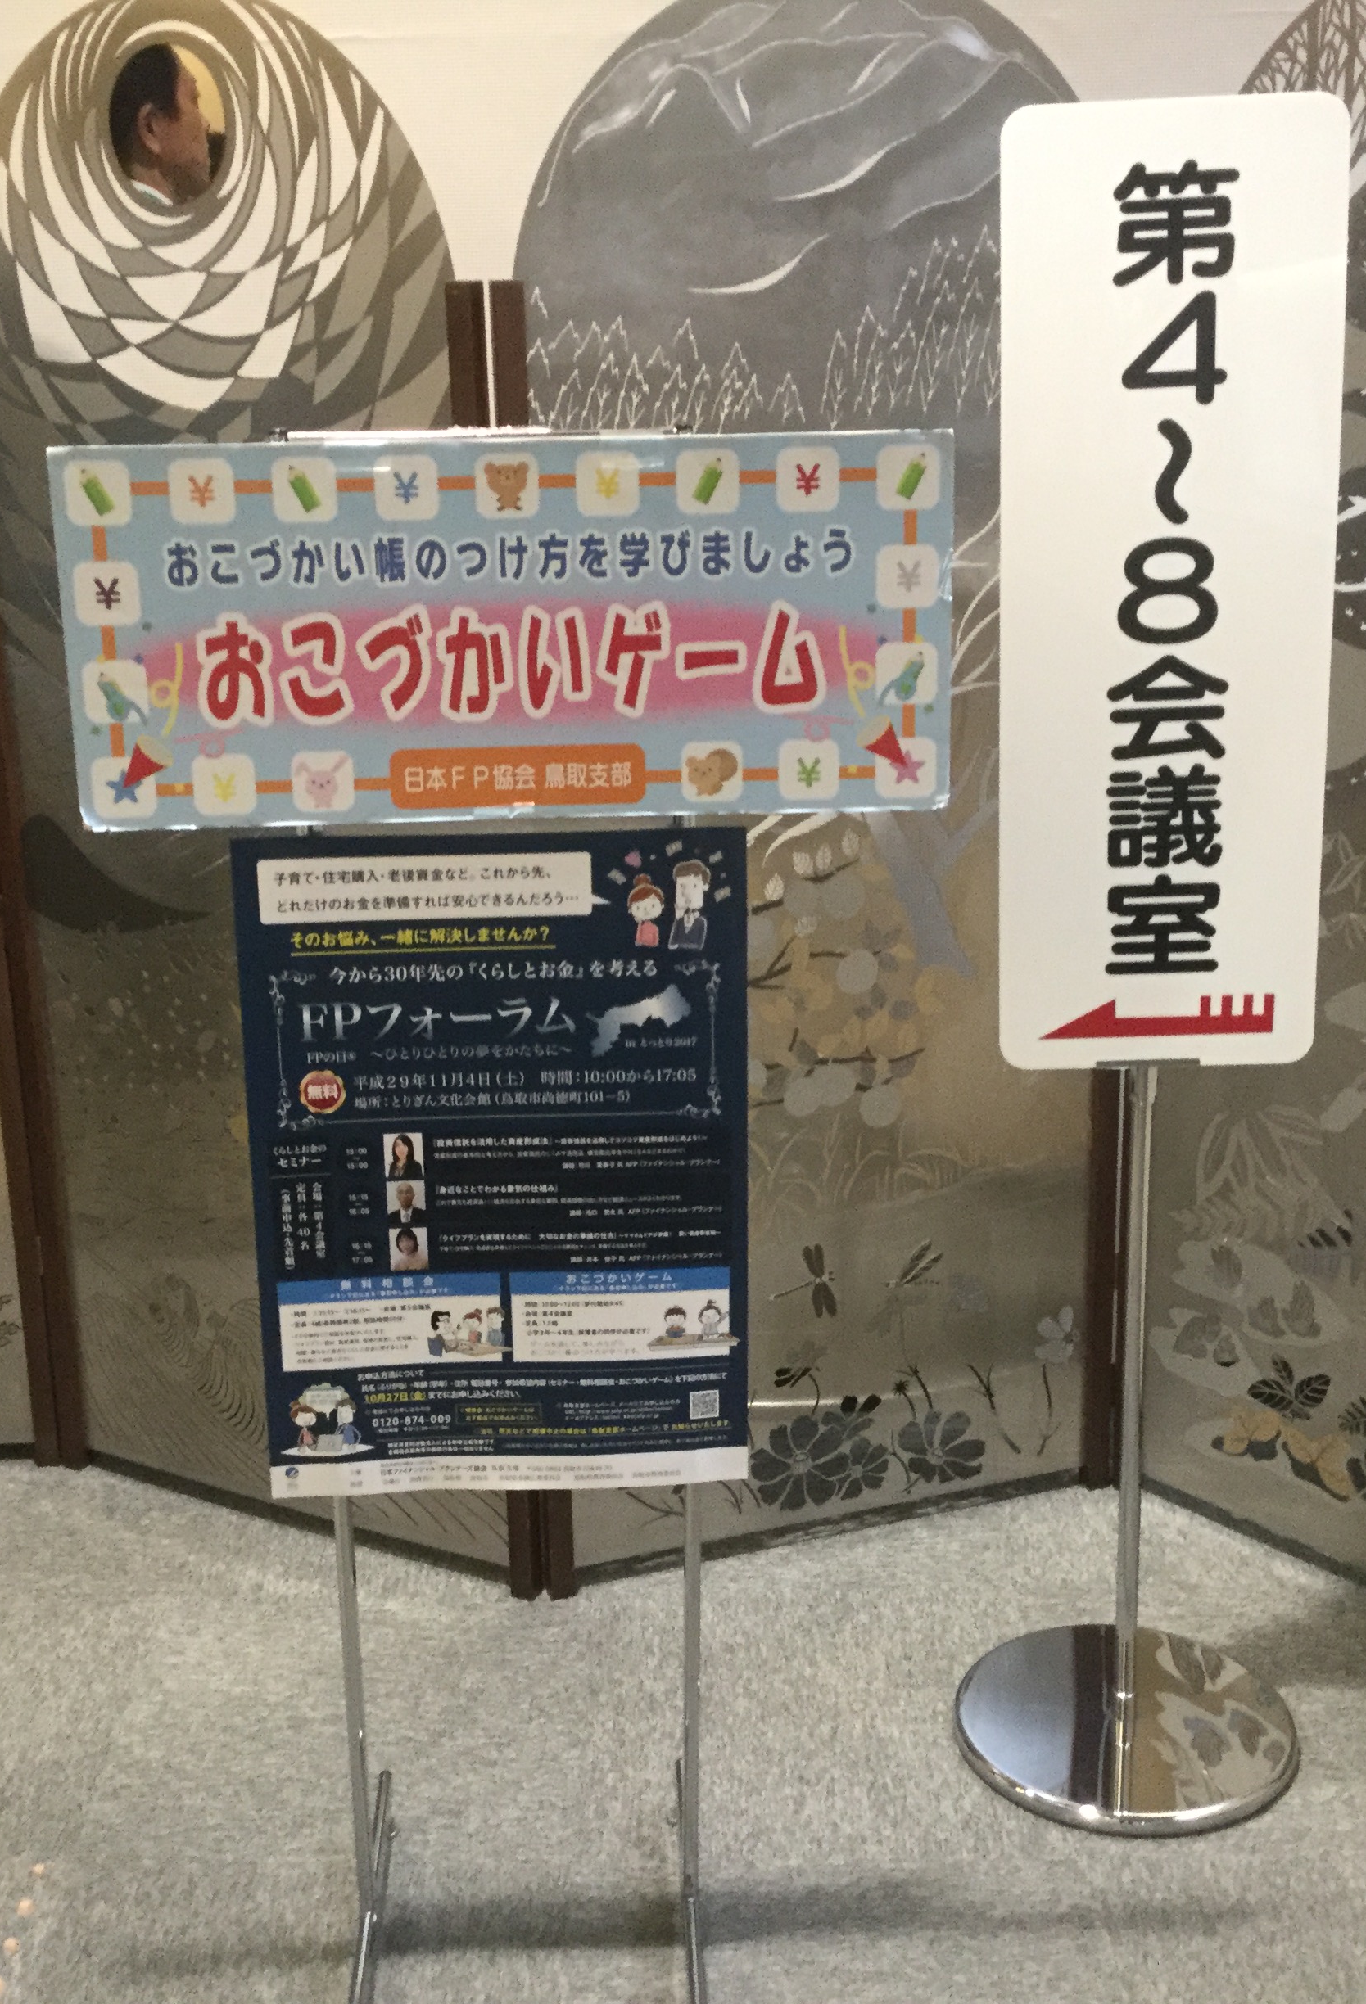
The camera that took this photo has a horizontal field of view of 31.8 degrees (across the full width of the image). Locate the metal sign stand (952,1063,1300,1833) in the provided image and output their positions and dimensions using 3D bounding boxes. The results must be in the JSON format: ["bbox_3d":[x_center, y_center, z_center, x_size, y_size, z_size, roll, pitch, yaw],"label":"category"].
[{"bbox_3d":[0.456,0.416,2.419,0.354,0.745,0.354,-1,17,0],"label":"metal sign stand"}]

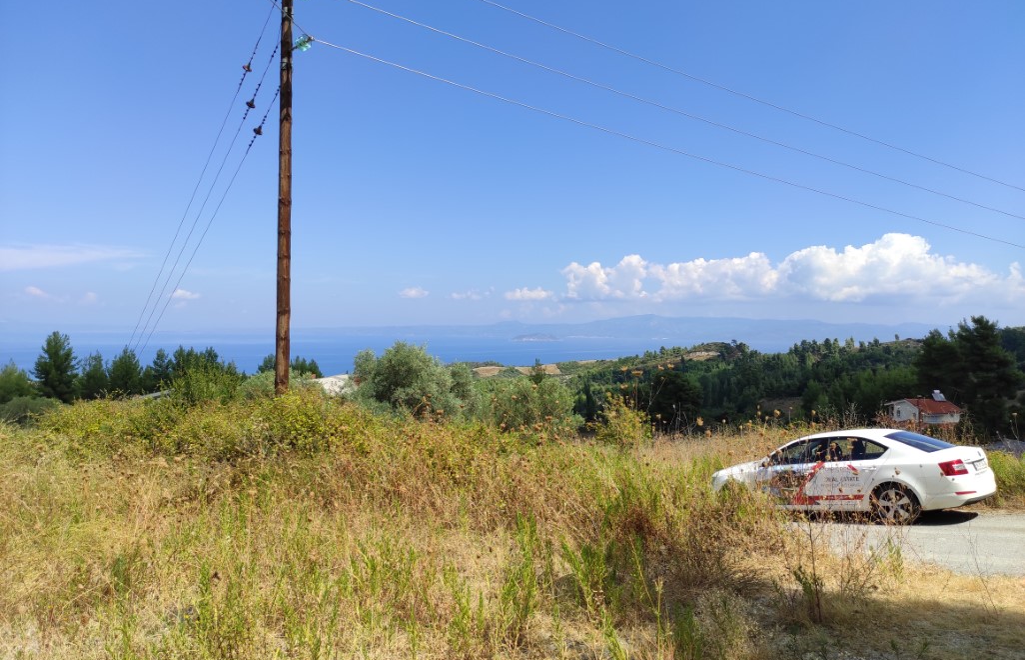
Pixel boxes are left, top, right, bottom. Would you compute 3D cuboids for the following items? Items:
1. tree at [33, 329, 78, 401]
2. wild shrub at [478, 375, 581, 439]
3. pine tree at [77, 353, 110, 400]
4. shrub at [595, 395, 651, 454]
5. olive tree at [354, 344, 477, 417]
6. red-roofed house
[{"bbox_3d":[-33.436,2.880,54.000,3.210,5.690,3.200,0,1,0],"label":"tree"},{"bbox_3d":[0.650,2.721,26.000,3.580,2.320,3.400,0,1,0],"label":"wild shrub"},{"bbox_3d":[-32.368,3.887,57.000,2.460,4.310,2.500,0,1,0],"label":"pine tree"},{"bbox_3d":[2.259,1.935,15.000,1.130,1.260,1.100,0,1,0],"label":"shrub"},{"bbox_3d":[-3.687,2.099,28.000,4.760,3.250,4.600,0,1,0],"label":"olive tree"},{"bbox_3d":[71.000,13.400,128.000,7.500,6.000,10.500,0,1,0],"label":"red-roofed house"}]

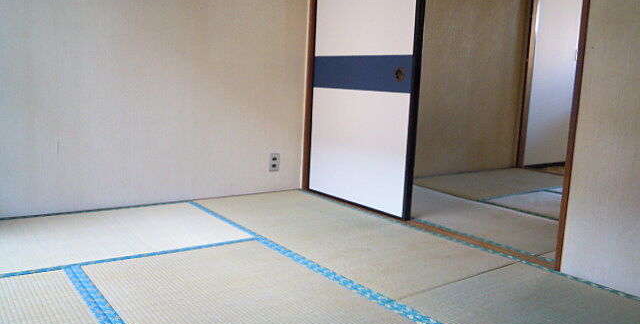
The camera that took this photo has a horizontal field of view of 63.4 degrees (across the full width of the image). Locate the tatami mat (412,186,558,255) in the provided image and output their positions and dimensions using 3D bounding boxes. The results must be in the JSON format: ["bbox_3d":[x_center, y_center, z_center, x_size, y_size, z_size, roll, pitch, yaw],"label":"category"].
[{"bbox_3d":[0.759,0.312,3.229,0.785,0.050,1.724,-4,10,-37],"label":"tatami mat"}]

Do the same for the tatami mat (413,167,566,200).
[{"bbox_3d":[1.510,0.188,4.347,1.751,0.050,0.820,-4,10,-37],"label":"tatami mat"}]

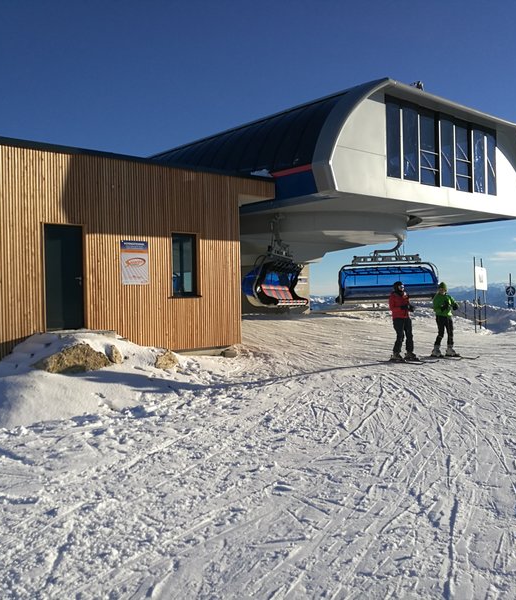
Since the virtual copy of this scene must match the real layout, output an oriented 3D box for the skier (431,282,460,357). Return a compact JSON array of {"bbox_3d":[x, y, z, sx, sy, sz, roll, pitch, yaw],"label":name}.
[{"bbox_3d":[4.267,0.444,14.200,0.580,1.690,0.580,-2,1,-30],"label":"skier"}]

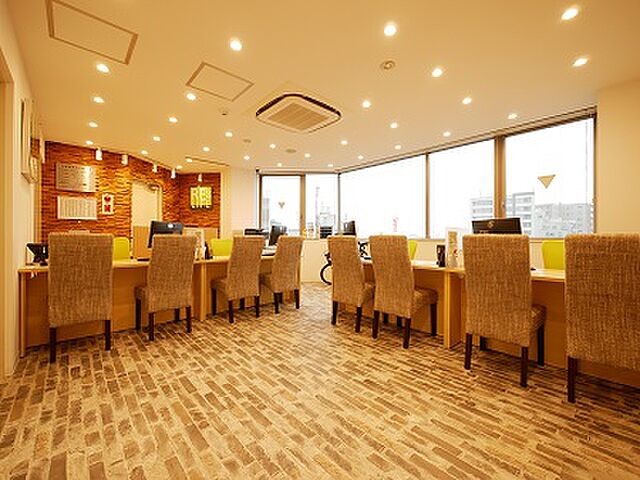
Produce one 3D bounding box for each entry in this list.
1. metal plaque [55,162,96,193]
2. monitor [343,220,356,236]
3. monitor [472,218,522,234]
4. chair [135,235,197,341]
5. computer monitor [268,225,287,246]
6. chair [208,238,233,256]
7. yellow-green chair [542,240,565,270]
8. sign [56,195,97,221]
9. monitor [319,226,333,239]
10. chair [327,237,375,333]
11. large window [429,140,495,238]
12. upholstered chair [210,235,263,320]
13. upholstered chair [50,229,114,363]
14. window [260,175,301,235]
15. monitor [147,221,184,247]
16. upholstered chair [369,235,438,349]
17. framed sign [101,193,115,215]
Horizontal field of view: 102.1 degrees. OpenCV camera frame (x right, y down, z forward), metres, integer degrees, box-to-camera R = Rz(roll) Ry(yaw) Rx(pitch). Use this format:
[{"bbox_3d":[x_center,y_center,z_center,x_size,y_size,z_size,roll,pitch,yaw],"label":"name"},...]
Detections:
[{"bbox_3d":[-4.020,-1.015,4.261,0.480,0.430,0.030,0,1,-40],"label":"metal plaque"},{"bbox_3d":[0.412,-0.006,3.600,0.180,0.460,0.460,0,1,-16],"label":"monitor"},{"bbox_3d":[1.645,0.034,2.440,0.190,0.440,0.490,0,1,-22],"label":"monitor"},{"bbox_3d":[-1.648,0.468,2.795,0.455,1.035,0.610,0,0,-44],"label":"chair"},{"bbox_3d":[-0.690,0.020,4.330,0.190,0.460,0.460,0,0,22],"label":"computer monitor"},{"bbox_3d":[-1.580,0.479,4.274,0.480,0.970,0.550,0,1,-40],"label":"chair"},{"bbox_3d":[2.230,0.500,2.280,0.500,0.970,0.530,0,0,44],"label":"yellow-green chair"},{"bbox_3d":[-4.000,-0.526,4.276,0.475,0.365,0.030,0,1,-40],"label":"sign"},{"bbox_3d":[0.145,-0.165,5.919,0.290,0.290,0.200,0,0,0],"label":"monitor"},{"bbox_3d":[0.426,0.468,3.029,0.610,1.035,0.455,0,0,-44],"label":"chair"},{"bbox_3d":[2.280,-0.770,4.240,1.020,1.540,0.100,0,0,44],"label":"large window"},{"bbox_3d":[-1.042,0.465,3.292,0.430,1.015,0.600,0,1,-40],"label":"upholstered chair"},{"bbox_3d":[-2.155,0.468,2.352,0.455,1.035,0.610,0,0,-42],"label":"upholstered chair"},{"bbox_3d":[-0.870,-0.757,5.844,0.930,1.450,0.100,0,0,-2],"label":"window"},{"bbox_3d":[-1.850,0.020,3.180,0.190,0.460,0.460,0,0,21],"label":"monitor"},{"bbox_3d":[0.826,0.468,2.612,0.610,1.035,0.455,0,0,-41],"label":"upholstered chair"},{"bbox_3d":[-3.930,-0.662,4.790,0.185,0.390,0.030,0,0,-42],"label":"framed sign"}]

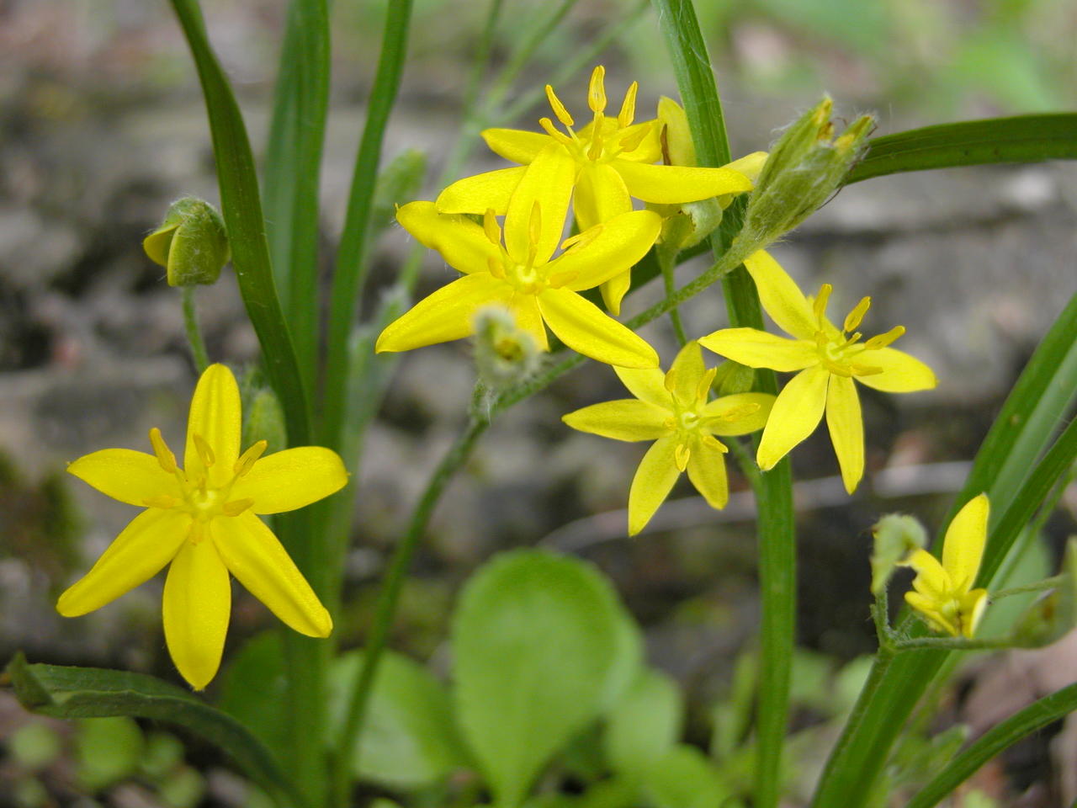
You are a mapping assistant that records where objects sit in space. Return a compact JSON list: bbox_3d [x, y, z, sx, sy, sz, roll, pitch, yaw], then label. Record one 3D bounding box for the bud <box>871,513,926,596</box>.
[{"bbox_3d":[0.032,0.013,0.170,0.005,0.007,0.005,5,23,11],"label":"bud"}]

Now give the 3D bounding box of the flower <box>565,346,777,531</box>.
[{"bbox_3d":[0.011,0.003,0.171,0.018,0.017,0.009,-4,-16,-8],"label":"flower"}]

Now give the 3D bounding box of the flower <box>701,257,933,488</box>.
[{"bbox_3d":[0.024,-0.003,0.168,0.018,0.020,0.009,-9,-15,-19],"label":"flower"}]

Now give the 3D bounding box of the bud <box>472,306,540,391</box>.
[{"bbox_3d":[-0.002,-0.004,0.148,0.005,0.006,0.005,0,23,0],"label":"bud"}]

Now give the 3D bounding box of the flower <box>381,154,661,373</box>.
[{"bbox_3d":[-0.002,-0.012,0.161,0.024,0.011,0.019,-1,61,-2],"label":"flower"}]

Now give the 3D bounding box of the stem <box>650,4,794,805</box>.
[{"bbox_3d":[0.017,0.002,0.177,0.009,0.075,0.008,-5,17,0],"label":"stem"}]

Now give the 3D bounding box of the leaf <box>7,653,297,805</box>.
[{"bbox_3d":[-0.033,0.028,0.168,0.025,0.011,0.011,0,23,0],"label":"leaf"}]

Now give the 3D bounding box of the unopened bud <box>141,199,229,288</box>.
[{"bbox_3d":[-0.031,-0.014,0.170,0.007,0.007,0.007,11,25,24],"label":"unopened bud"}]

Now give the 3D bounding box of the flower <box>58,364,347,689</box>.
[{"bbox_3d":[-0.028,0.010,0.161,0.024,0.026,0.009,-4,-17,-8],"label":"flower"}]

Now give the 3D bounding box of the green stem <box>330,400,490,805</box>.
[{"bbox_3d":[-0.011,0.017,0.163,0.006,0.036,0.006,15,17,0],"label":"green stem"}]

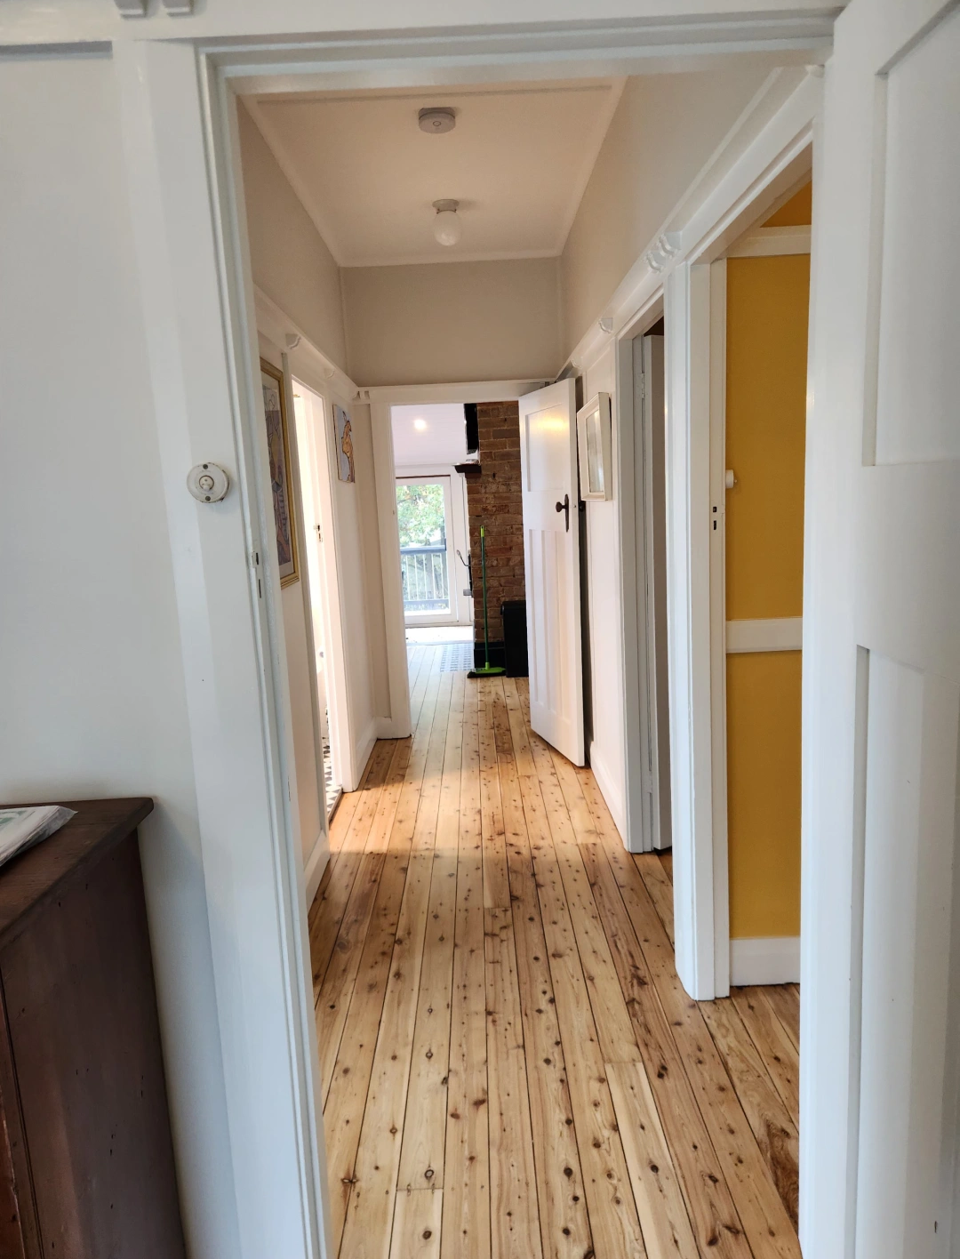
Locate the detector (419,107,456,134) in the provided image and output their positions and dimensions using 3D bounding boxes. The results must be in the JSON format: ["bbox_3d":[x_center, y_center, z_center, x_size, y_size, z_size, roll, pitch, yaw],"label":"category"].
[{"bbox_3d":[-0.156,-1.861,3.114,0.130,0.037,0.130,-3,9,0],"label":"detector"}]

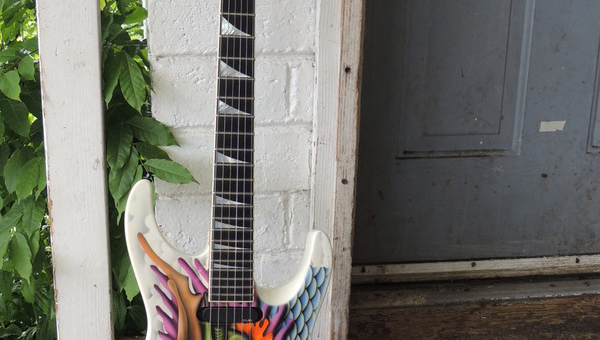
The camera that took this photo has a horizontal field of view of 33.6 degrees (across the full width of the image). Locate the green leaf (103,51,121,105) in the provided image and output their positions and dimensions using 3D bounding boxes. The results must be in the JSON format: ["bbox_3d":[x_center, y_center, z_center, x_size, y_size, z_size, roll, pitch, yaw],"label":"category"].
[{"bbox_3d":[-0.290,-0.143,1.550,0.032,0.097,0.020,10,12,-11],"label":"green leaf"}]

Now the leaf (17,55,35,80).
[{"bbox_3d":[-0.460,-0.172,1.680,0.031,0.050,0.020,-25,12,-12],"label":"leaf"}]

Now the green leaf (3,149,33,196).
[{"bbox_3d":[-0.472,0.003,1.650,0.043,0.084,0.020,9,12,-16],"label":"green leaf"}]

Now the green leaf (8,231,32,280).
[{"bbox_3d":[-0.460,0.143,1.640,0.034,0.090,0.020,-20,12,-16],"label":"green leaf"}]

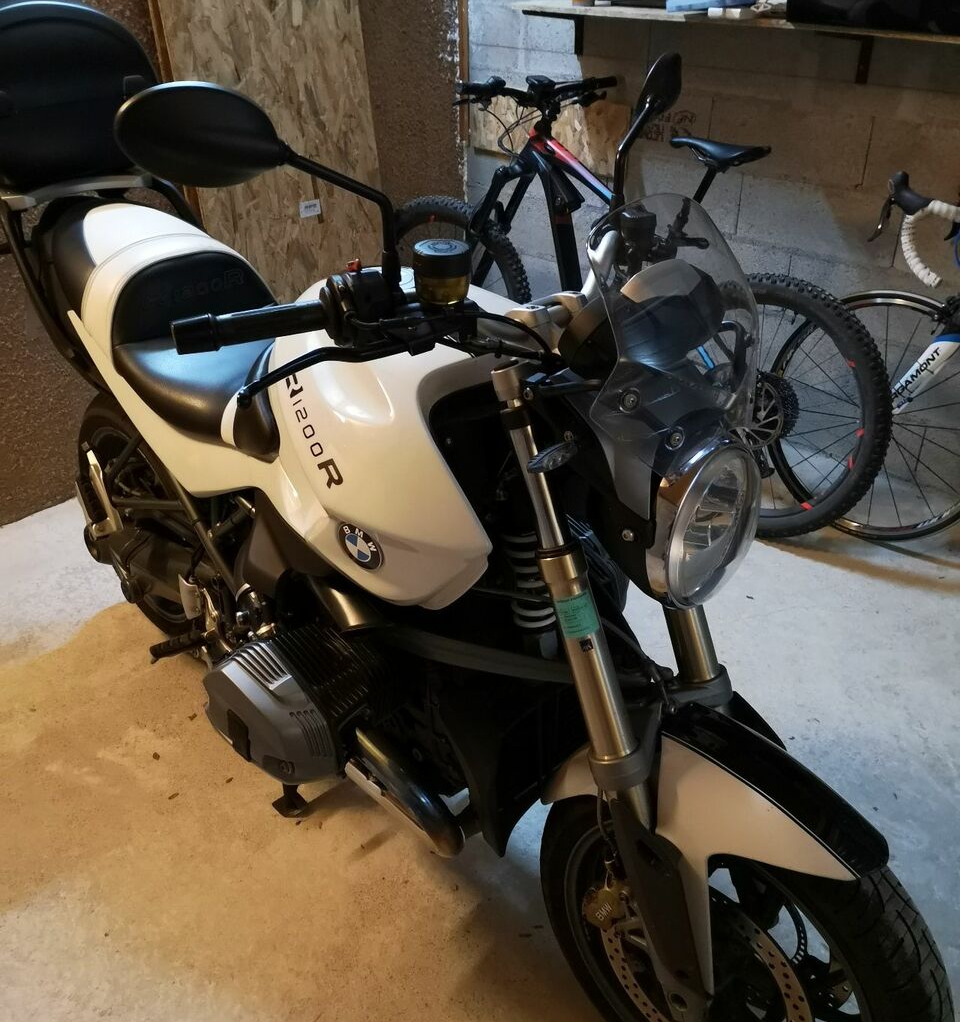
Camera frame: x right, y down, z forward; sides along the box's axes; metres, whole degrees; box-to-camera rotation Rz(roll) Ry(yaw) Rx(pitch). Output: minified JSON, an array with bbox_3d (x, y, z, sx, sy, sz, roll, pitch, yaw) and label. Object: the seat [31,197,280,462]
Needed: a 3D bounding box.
[{"bbox_3d":[-0.554,-0.382,1.856,0.300,0.260,0.840,-25,38,-37],"label":"seat"}]

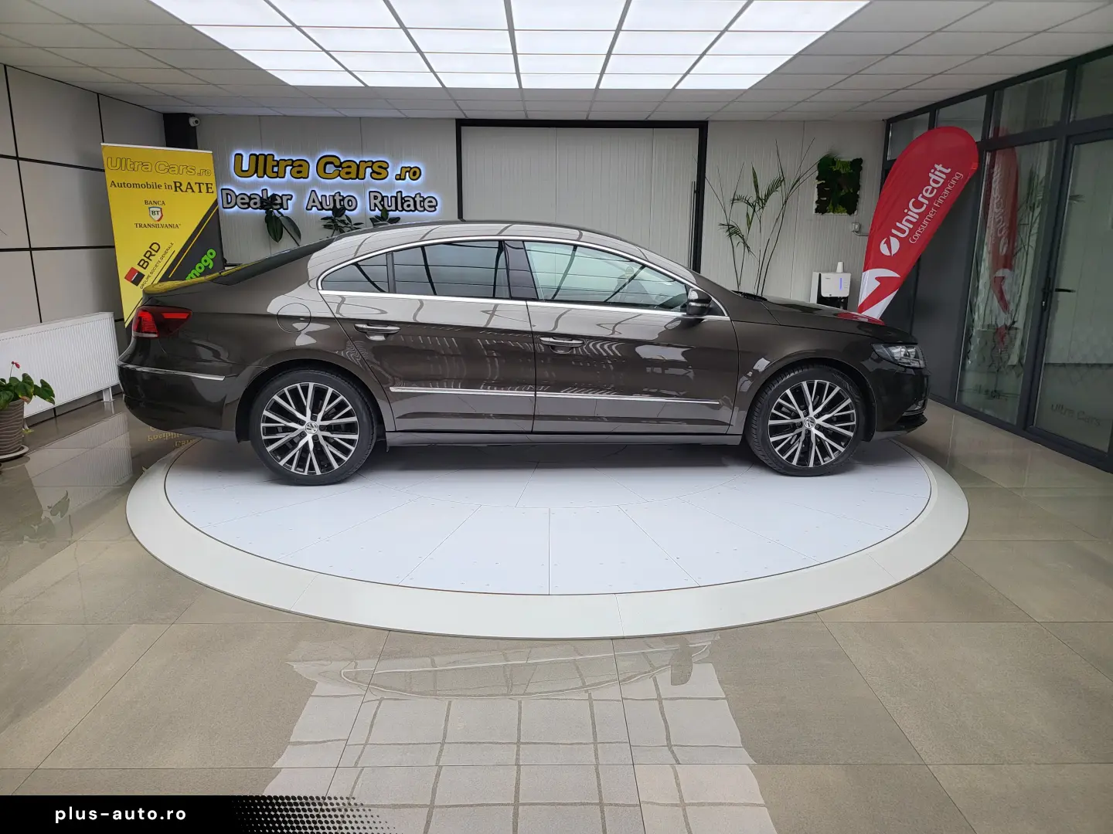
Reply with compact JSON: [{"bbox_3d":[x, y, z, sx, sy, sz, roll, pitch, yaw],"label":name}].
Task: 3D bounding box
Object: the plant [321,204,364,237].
[{"bbox_3d":[-1.978,-1.652,7.191,0.440,0.650,0.420,0,13,-1],"label":"plant"}]

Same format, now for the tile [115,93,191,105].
[{"bbox_3d":[-3.593,-2.832,6.900,0.600,0.020,0.600,0,13,-1],"label":"tile"}]

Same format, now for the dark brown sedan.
[{"bbox_3d":[-0.084,-0.530,4.915,4.800,1.420,1.880,-1,13,-4],"label":"dark brown sedan"}]

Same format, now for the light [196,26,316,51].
[{"bbox_3d":[-1.758,-2.265,4.571,0.597,0.045,0.597,0,14,-1],"label":"light"}]

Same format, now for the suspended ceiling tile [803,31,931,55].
[{"bbox_3d":[1.861,-2.276,4.685,0.600,0.025,0.600,0,13,-1],"label":"suspended ceiling tile"}]

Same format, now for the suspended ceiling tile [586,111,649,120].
[{"bbox_3d":[0.620,-2.940,7.515,0.600,0.020,0.560,0,13,-1],"label":"suspended ceiling tile"}]

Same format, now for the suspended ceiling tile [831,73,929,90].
[{"bbox_3d":[2.424,-2.522,5.792,0.595,0.022,0.595,0,13,-1],"label":"suspended ceiling tile"}]

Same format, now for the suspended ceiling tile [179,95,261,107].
[{"bbox_3d":[-2.987,-2.813,6.879,0.595,0.022,0.595,0,13,-1],"label":"suspended ceiling tile"}]

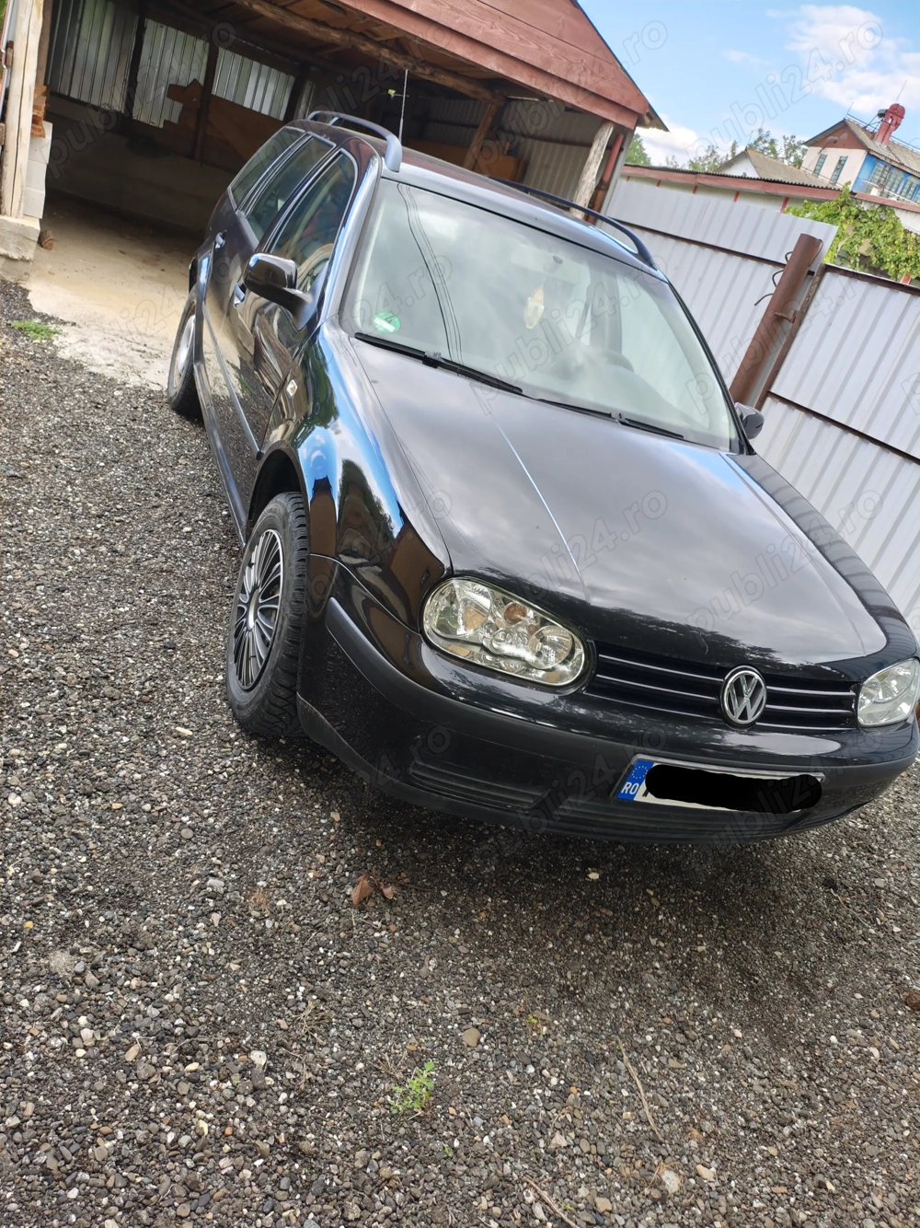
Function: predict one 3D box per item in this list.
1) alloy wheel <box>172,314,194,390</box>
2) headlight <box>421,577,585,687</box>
[{"bbox_3d":[-1.258,-1.249,4.432,0.160,0.405,0.405,9,26,-26],"label":"alloy wheel"},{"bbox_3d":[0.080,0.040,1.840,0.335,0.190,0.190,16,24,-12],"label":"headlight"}]

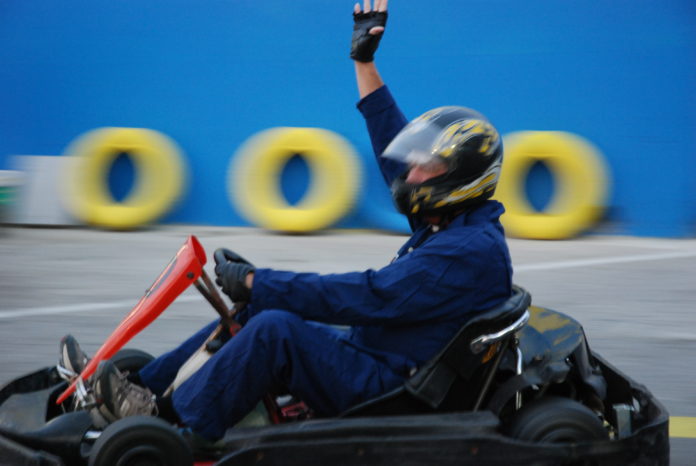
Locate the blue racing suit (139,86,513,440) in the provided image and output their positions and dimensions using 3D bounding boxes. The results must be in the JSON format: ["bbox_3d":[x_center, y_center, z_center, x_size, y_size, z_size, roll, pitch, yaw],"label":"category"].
[{"bbox_3d":[-0.065,0.067,5.009,1.060,0.950,0.620,-1,6,-10],"label":"blue racing suit"}]

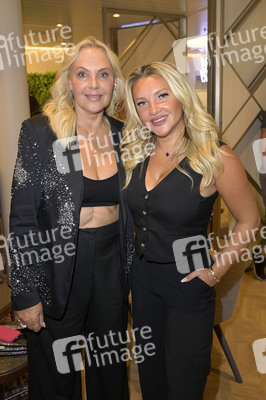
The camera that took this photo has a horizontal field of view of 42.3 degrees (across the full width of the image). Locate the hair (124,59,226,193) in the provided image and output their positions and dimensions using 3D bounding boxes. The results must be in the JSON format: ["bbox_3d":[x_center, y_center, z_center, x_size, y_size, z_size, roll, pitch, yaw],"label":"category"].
[{"bbox_3d":[0.132,-0.226,1.100,0.300,0.380,0.250,-9,11,13],"label":"hair"}]

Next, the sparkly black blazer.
[{"bbox_3d":[-0.208,0.051,1.210,0.450,0.700,0.300,-5,11,-19],"label":"sparkly black blazer"}]

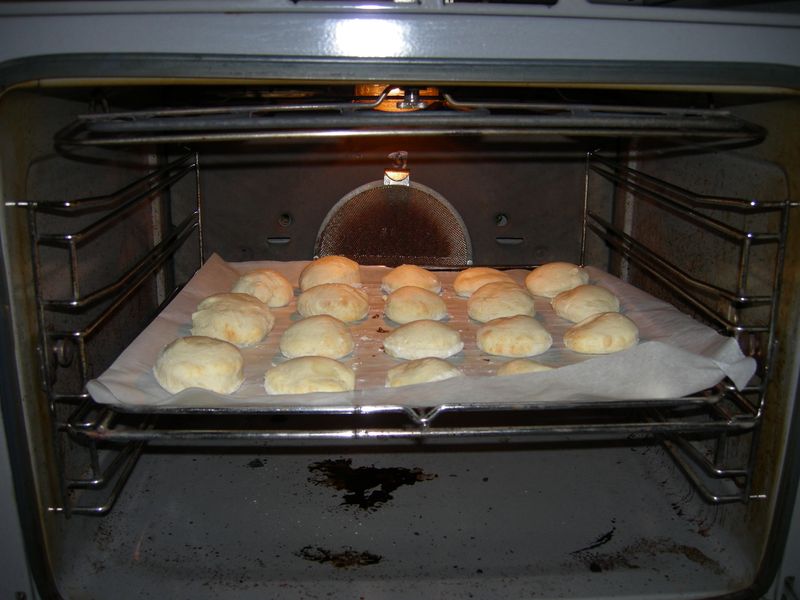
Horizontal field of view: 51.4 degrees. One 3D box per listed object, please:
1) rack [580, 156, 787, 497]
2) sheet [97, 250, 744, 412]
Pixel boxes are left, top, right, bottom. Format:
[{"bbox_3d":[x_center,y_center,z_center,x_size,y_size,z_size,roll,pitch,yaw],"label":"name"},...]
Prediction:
[{"bbox_3d":[0.229,-0.013,0.753,0.034,0.220,0.395,0,16,-2],"label":"rack"},{"bbox_3d":[0.007,0.003,0.701,0.424,0.032,0.375,0,16,-2],"label":"sheet"}]

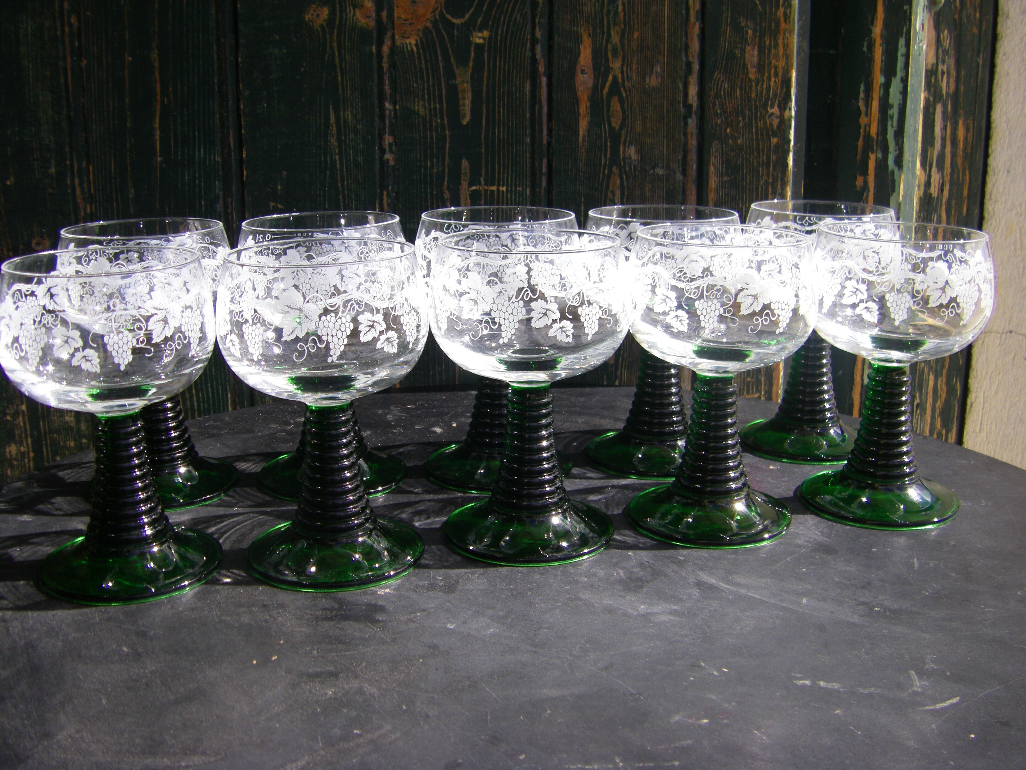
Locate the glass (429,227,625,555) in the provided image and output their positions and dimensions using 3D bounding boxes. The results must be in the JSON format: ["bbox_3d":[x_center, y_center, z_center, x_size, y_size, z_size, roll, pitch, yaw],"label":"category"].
[{"bbox_3d":[0.007,0.003,0.495,0.085,0.132,0.085,0,15,0],"label":"glass"}]

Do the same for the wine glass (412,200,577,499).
[{"bbox_3d":[-0.007,-0.019,0.578,0.085,0.132,0.085,0,15,0],"label":"wine glass"}]

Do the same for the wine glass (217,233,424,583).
[{"bbox_3d":[-0.077,0.010,0.472,0.085,0.132,0.085,0,15,0],"label":"wine glass"}]

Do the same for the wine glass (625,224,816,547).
[{"bbox_3d":[0.092,-0.002,0.513,0.085,0.132,0.085,0,15,0],"label":"wine glass"}]

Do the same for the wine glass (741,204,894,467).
[{"bbox_3d":[0.166,-0.031,0.618,0.085,0.132,0.085,0,15,0],"label":"wine glass"}]

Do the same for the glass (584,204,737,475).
[{"bbox_3d":[0.077,-0.025,0.596,0.085,0.132,0.085,0,15,0],"label":"glass"}]

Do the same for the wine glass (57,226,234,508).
[{"bbox_3d":[-0.177,-0.013,0.558,0.085,0.132,0.085,0,15,0],"label":"wine glass"}]

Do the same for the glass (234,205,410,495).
[{"bbox_3d":[-0.093,-0.017,0.570,0.085,0.132,0.085,0,15,0],"label":"glass"}]

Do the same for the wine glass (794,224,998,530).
[{"bbox_3d":[0.177,-0.007,0.531,0.085,0.132,0.085,0,15,0],"label":"wine glass"}]

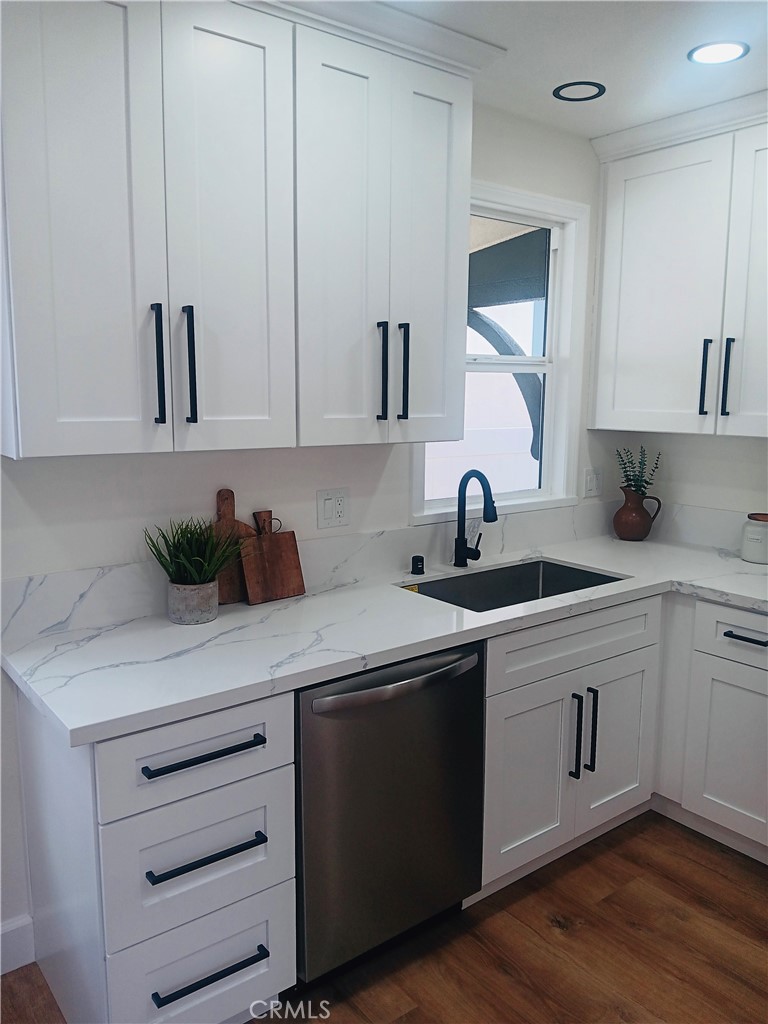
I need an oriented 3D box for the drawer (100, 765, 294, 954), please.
[{"bbox_3d":[-0.539,0.706,1.861,0.443,0.281,0.525,-6,11,-37],"label":"drawer"}]

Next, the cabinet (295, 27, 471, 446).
[{"bbox_3d":[-0.088,-0.735,2.279,0.606,1.053,0.335,-6,11,-37],"label":"cabinet"}]

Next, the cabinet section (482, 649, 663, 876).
[{"bbox_3d":[0.436,0.725,2.621,0.815,0.570,0.570,-6,10,-37],"label":"cabinet section"}]

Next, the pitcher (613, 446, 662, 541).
[{"bbox_3d":[1.112,-0.083,3.355,0.215,0.415,0.180,3,9,18],"label":"pitcher"}]

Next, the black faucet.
[{"bbox_3d":[0.346,0.031,2.737,0.095,0.365,0.250,-4,9,-24],"label":"black faucet"}]

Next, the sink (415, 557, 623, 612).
[{"bbox_3d":[0.450,0.380,2.635,0.770,0.235,0.420,-6,11,-37],"label":"sink"}]

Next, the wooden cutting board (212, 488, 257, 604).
[{"bbox_3d":[-0.458,0.105,2.288,0.210,0.345,0.020,-6,7,-37],"label":"wooden cutting board"}]

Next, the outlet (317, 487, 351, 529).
[{"bbox_3d":[-0.163,-0.012,2.538,0.122,0.121,0.010,-6,11,-37],"label":"outlet"}]

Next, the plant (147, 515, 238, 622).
[{"bbox_3d":[-0.533,0.156,2.132,0.250,0.283,0.240,-6,11,-37],"label":"plant"}]

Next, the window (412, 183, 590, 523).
[{"bbox_3d":[0.445,-0.600,2.976,0.937,1.230,0.125,-6,11,-37],"label":"window"}]

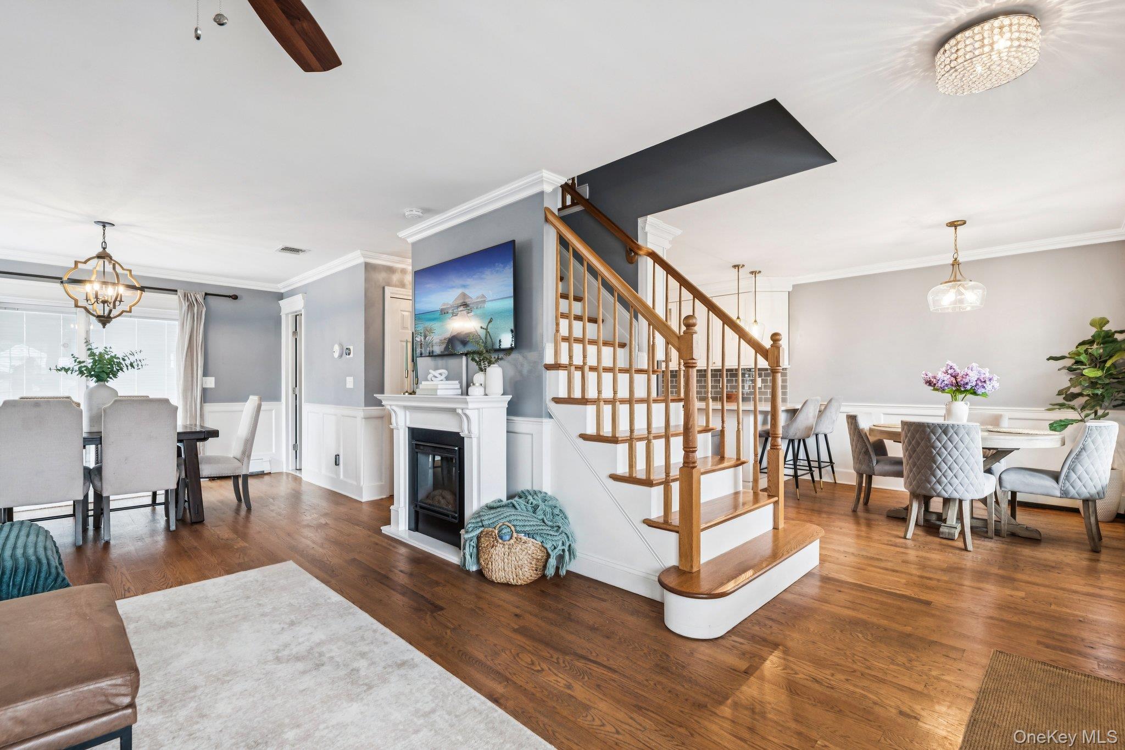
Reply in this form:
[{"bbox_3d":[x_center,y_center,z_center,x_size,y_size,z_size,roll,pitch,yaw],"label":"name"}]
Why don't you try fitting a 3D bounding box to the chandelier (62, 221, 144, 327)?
[{"bbox_3d":[-3.653,-0.786,3.979,0.490,0.830,0.490,-1,-1,44],"label":"chandelier"}]

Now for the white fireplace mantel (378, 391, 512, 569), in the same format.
[{"bbox_3d":[-0.899,0.683,3.596,1.260,1.074,0.357,-1,-1,44],"label":"white fireplace mantel"}]

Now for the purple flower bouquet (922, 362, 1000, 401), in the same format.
[{"bbox_3d":[3.176,0.053,4.022,0.480,0.320,0.420,-1,-1,44],"label":"purple flower bouquet"}]

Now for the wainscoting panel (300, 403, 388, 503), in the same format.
[{"bbox_3d":[-2.479,0.791,5.593,1.756,0.934,0.298,-1,-1,44],"label":"wainscoting panel"}]

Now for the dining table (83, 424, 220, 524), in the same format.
[{"bbox_3d":[-3.739,0.843,3.955,0.900,0.757,1.535,-1,-1,44],"label":"dining table"}]

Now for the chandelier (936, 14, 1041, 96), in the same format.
[{"bbox_3d":[1.580,-1.196,1.867,0.310,0.120,0.310,-1,-1,44],"label":"chandelier"}]

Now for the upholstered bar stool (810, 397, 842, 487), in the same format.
[{"bbox_3d":[2.833,0.740,5.625,0.530,0.980,0.470,-1,-1,44],"label":"upholstered bar stool"}]

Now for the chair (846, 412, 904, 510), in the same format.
[{"bbox_3d":[2.897,0.782,4.419,0.590,0.868,0.516,-1,-1,44],"label":"chair"}]

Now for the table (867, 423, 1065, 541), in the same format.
[{"bbox_3d":[3.147,0.817,3.967,1.210,0.750,1.210,-1,-1,44],"label":"table"}]

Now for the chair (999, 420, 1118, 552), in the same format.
[{"bbox_3d":[3.558,0.754,3.620,0.605,0.860,0.485,-1,-1,44],"label":"chair"}]

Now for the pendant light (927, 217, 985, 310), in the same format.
[{"bbox_3d":[3.164,-0.885,4.021,0.360,0.725,0.360,-1,-1,44],"label":"pendant light"}]

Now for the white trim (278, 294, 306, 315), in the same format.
[{"bbox_3d":[-3.393,-0.869,6.263,0.830,0.185,0.075,-1,-1,44],"label":"white trim"}]

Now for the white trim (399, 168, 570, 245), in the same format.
[{"bbox_3d":[-0.694,-1.174,3.698,1.815,0.077,0.203,-1,-1,44],"label":"white trim"}]

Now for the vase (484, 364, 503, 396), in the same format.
[{"bbox_3d":[-0.449,0.034,3.292,0.112,0.204,0.112,0,-1,0],"label":"vase"}]

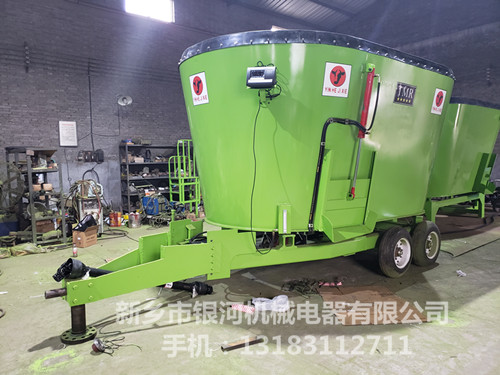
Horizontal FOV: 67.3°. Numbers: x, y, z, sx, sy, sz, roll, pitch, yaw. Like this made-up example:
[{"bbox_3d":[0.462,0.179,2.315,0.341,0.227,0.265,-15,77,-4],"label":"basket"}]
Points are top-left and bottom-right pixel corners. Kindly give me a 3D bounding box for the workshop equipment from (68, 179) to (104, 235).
[{"bbox_3d":[-3.516,0.449,8.068,0.580,1.150,0.660,-3,5,-24],"label":"workshop equipment"}]

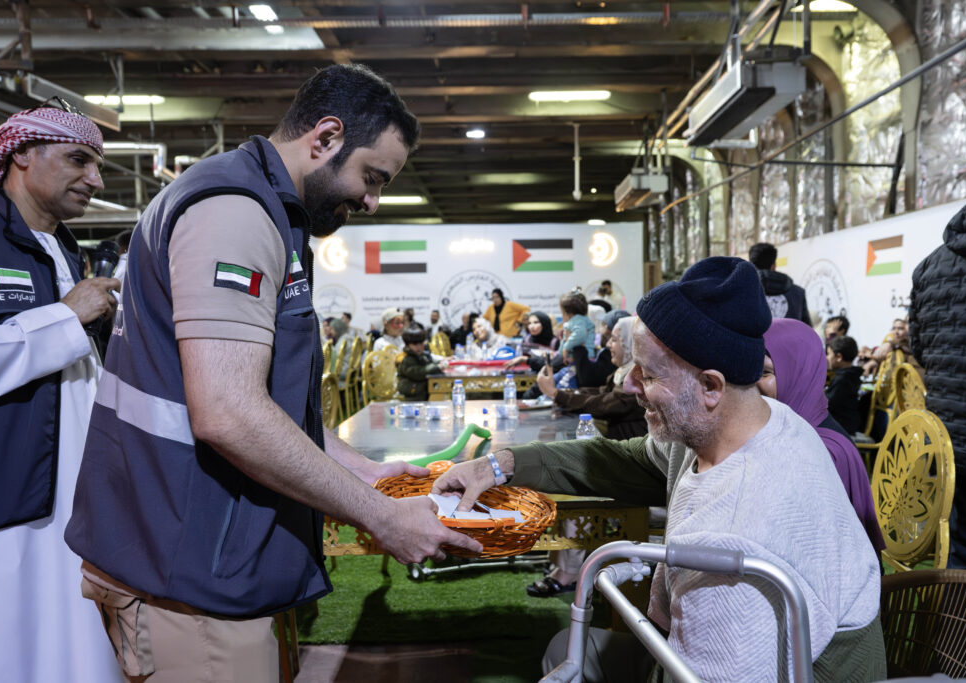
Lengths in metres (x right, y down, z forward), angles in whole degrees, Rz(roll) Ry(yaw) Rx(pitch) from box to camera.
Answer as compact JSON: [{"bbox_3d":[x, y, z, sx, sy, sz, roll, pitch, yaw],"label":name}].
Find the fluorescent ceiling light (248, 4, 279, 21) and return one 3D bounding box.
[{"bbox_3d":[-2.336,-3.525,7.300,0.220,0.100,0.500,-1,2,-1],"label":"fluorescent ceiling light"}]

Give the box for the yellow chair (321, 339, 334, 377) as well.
[{"bbox_3d":[-2.446,0.501,9.816,0.530,0.955,0.430,0,2,4],"label":"yellow chair"}]

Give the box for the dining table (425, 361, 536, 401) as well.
[{"bbox_3d":[0.067,0.615,6.741,1.100,0.750,2.140,-1,2,-1],"label":"dining table"}]

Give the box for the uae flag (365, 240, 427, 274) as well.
[{"bbox_3d":[-1.498,-1.452,11.800,1.060,0.550,0.030,-1,2,-1],"label":"uae flag"}]

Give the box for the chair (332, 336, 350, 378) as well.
[{"bbox_3d":[-1.883,0.475,8.095,0.520,1.000,0.450,-1,2,-1],"label":"chair"}]

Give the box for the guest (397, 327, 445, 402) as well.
[{"bbox_3d":[-0.561,0.454,5.850,0.400,1.140,0.380,0,2,22],"label":"guest"}]

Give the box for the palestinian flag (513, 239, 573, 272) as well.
[{"bbox_3d":[1.108,-1.575,12.500,1.100,0.600,0.020,-1,2,-1],"label":"palestinian flag"}]

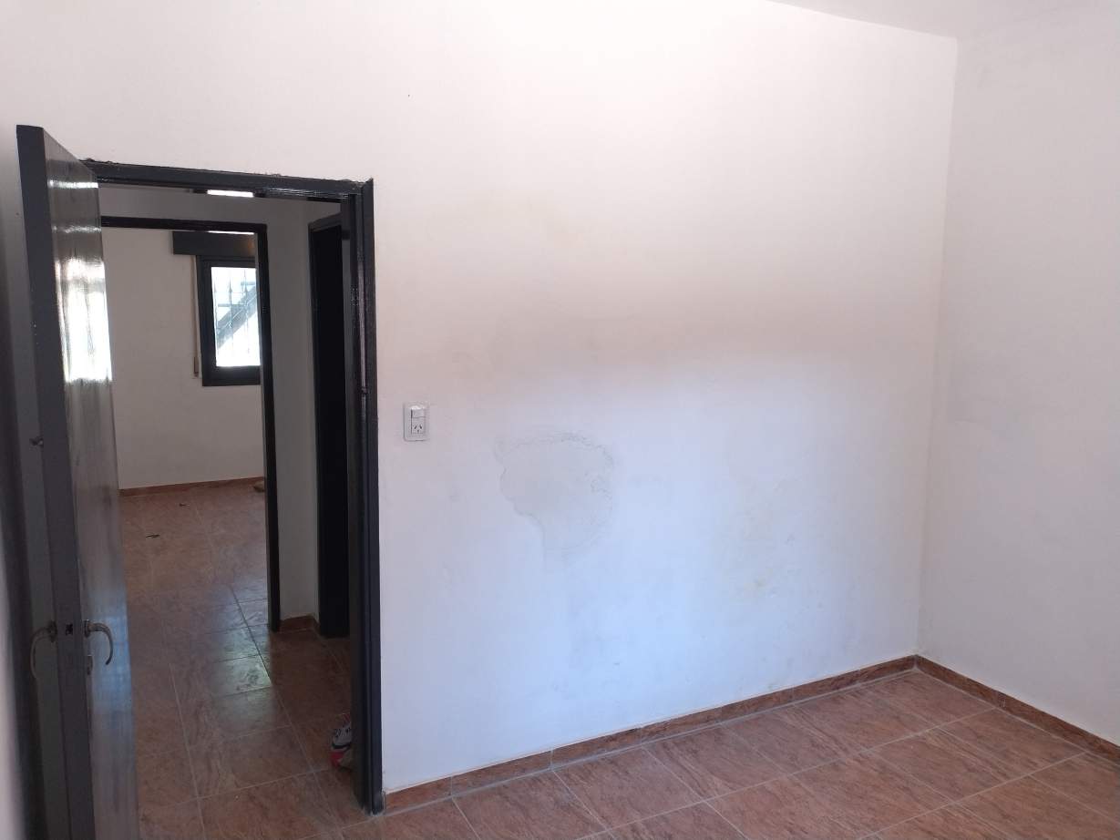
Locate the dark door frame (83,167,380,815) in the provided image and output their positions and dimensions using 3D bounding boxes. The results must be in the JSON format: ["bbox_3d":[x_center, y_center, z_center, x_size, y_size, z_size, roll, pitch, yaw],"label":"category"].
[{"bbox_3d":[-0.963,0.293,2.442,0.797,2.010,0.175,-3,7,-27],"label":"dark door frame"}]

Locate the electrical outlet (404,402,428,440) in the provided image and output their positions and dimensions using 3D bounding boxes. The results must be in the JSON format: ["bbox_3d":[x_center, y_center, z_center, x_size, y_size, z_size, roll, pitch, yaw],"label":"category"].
[{"bbox_3d":[-0.459,0.005,2.579,0.082,0.126,0.013,-3,7,-27],"label":"electrical outlet"}]

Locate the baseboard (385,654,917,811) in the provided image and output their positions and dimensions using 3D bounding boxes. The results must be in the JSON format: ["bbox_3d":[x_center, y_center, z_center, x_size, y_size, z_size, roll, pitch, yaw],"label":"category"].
[{"bbox_3d":[0.551,1.203,3.251,2.543,0.062,0.015,-3,7,-27],"label":"baseboard"}]

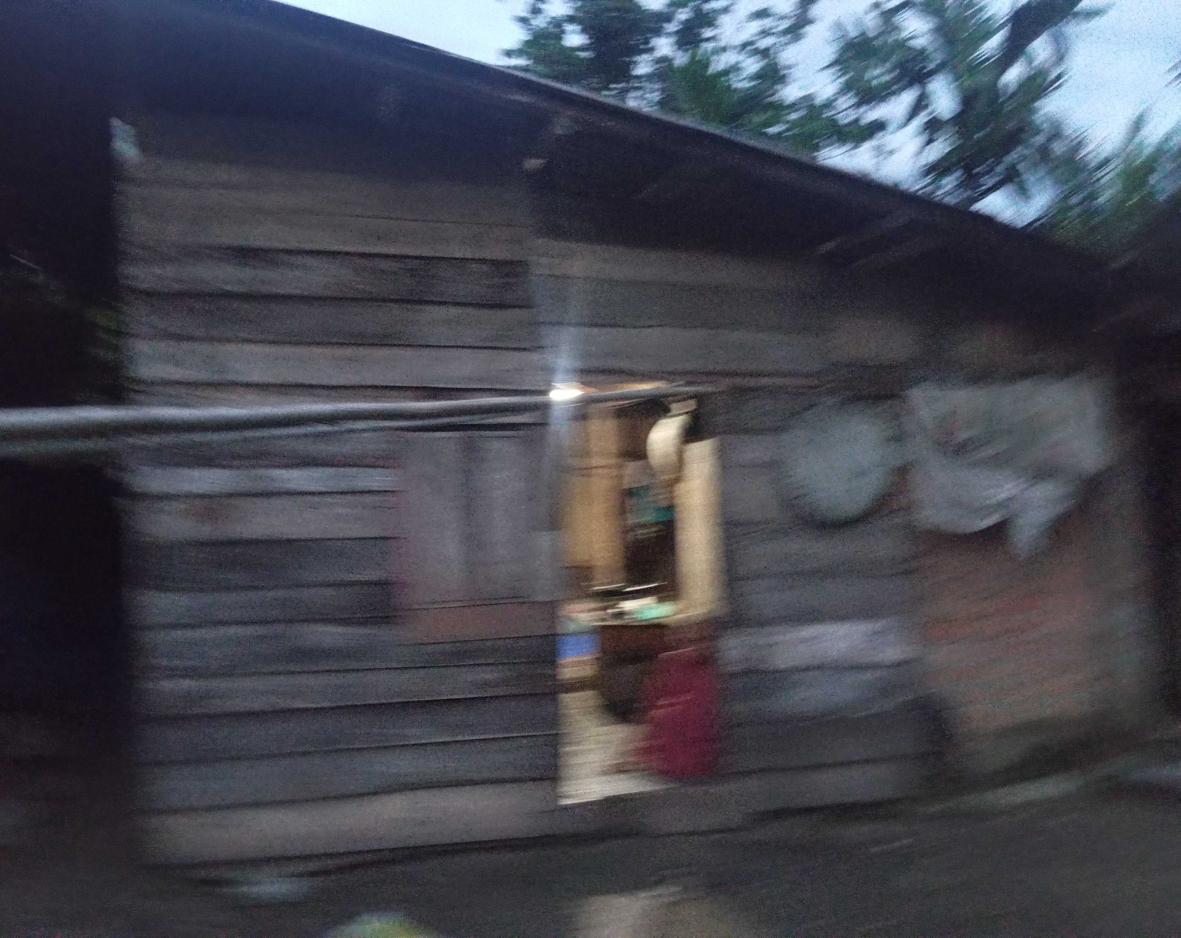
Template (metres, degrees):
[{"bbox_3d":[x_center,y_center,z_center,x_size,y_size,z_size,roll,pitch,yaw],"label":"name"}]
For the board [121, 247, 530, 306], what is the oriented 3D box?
[{"bbox_3d":[-1.097,-0.825,4.348,1.702,0.196,0.030,0,-5,-14],"label":"board"}]

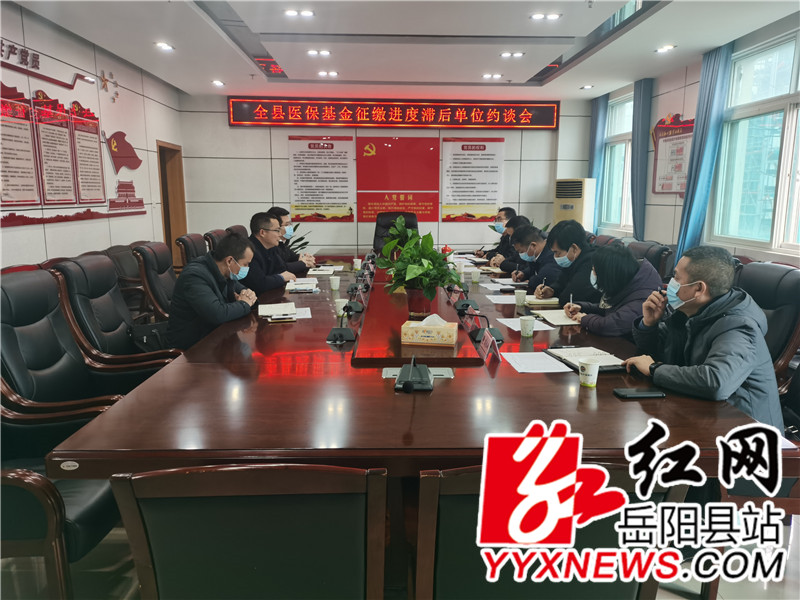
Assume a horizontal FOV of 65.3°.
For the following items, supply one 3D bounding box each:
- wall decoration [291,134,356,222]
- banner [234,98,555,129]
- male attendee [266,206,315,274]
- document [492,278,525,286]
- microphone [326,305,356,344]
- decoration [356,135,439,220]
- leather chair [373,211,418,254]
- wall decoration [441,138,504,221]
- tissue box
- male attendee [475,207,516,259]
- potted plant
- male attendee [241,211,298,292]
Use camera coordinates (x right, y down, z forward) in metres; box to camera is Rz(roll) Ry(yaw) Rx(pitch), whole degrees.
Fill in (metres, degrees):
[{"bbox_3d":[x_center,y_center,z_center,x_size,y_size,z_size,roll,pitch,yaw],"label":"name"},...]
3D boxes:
[{"bbox_3d":[-1.098,-1.695,8.804,0.895,1.190,0.025,-1,10,-4],"label":"wall decoration"},{"bbox_3d":[-0.084,-2.709,9.080,4.820,0.420,0.100,-1,10,-3],"label":"banner"},{"bbox_3d":[-1.038,-0.092,5.175,0.720,1.310,0.520,1,10,5],"label":"male attendee"},{"bbox_3d":[0.860,-0.144,4.843,0.210,0.016,0.300,0,10,0],"label":"document"},{"bbox_3d":[-0.277,0.109,2.959,0.135,0.166,0.150,1,10,4],"label":"microphone"},{"bbox_3d":[-0.023,-1.758,9.178,1.218,1.229,0.030,0,10,-1],"label":"decoration"},{"bbox_3d":[-0.043,-0.536,8.123,0.680,1.194,0.750,0,10,-1],"label":"leather chair"},{"bbox_3d":[1.058,-1.718,8.987,0.880,1.175,0.025,-1,10,-4],"label":"wall decoration"},{"bbox_3d":[0.126,0.140,2.629,0.224,0.075,0.115,1,10,9],"label":"tissue box"},{"bbox_3d":[1.090,-0.293,6.402,0.700,1.300,0.540,-2,10,-8],"label":"male attendee"},{"bbox_3d":[0.101,-0.176,3.217,0.444,0.505,0.440,0,10,-1],"label":"potted plant"},{"bbox_3d":[-1.010,-0.002,4.760,0.700,1.300,0.550,0,10,0],"label":"male attendee"}]

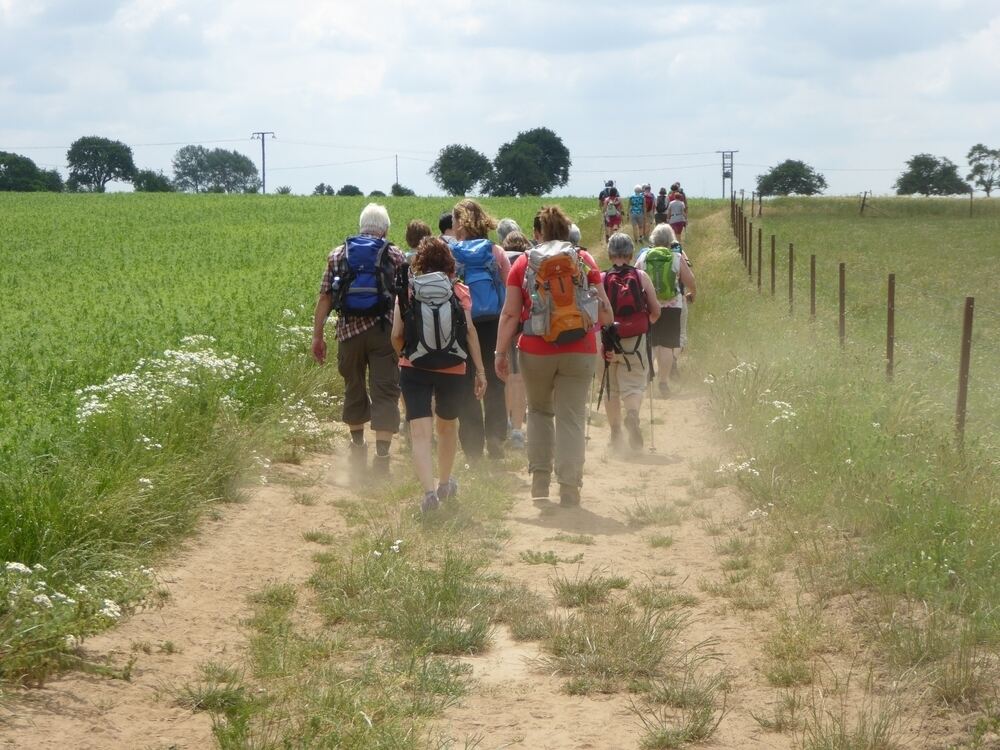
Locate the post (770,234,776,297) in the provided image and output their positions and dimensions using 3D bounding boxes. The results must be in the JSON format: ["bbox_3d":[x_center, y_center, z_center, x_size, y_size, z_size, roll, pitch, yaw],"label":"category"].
[{"bbox_3d":[4.846,-1.922,43.038,0.065,1.120,0.065,0,4,0],"label":"post"}]

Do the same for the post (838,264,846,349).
[{"bbox_3d":[4.008,-0.782,28.436,0.063,1.060,0.063,0,4,0],"label":"post"}]

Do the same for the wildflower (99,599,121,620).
[{"bbox_3d":[-1.461,0.879,9.100,0.090,0.075,0.085,0,4,0],"label":"wildflower"}]

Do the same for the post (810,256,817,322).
[{"bbox_3d":[4.367,-1.148,33.836,0.063,1.050,0.063,0,4,0],"label":"post"}]

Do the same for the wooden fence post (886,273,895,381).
[{"bbox_3d":[3.642,-0.402,22.637,0.062,1.070,0.062,0,4,0],"label":"wooden fence post"}]

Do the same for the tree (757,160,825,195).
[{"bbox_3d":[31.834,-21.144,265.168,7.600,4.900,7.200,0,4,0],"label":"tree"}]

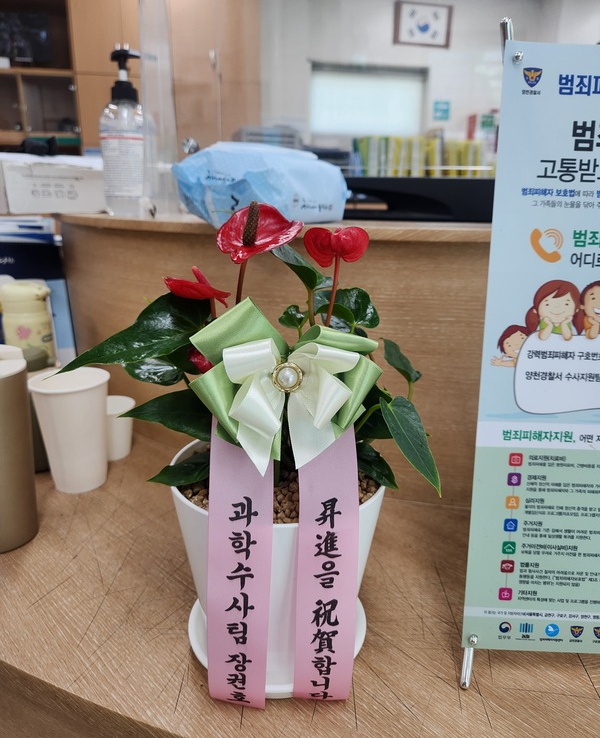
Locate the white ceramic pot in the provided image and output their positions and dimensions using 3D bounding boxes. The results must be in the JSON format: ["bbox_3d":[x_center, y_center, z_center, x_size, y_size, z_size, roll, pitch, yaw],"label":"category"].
[{"bbox_3d":[-0.017,0.144,0.416,0.161,0.152,0.161,1,16,0],"label":"white ceramic pot"}]

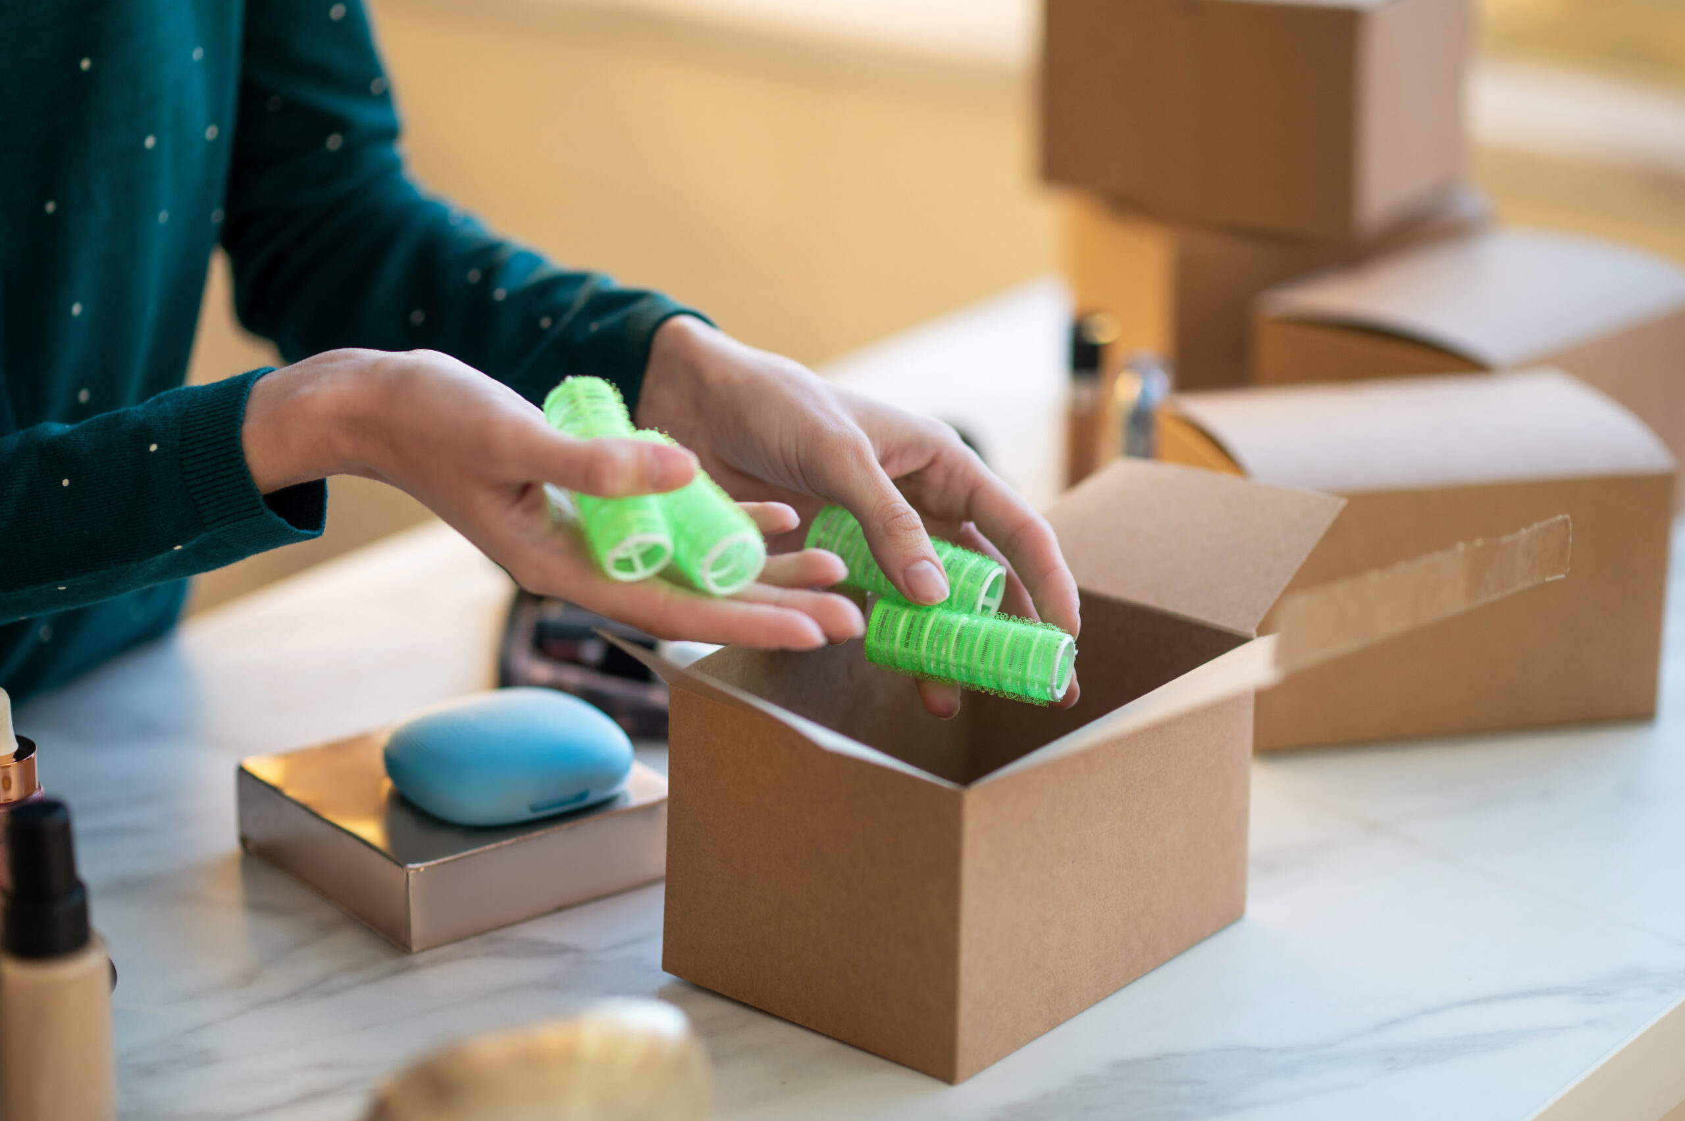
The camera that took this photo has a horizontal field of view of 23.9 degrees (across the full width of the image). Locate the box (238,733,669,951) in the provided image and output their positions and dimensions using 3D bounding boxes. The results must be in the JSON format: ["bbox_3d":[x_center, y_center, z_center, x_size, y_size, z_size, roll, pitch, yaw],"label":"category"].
[{"bbox_3d":[-0.129,0.088,1.356,0.112,0.030,0.105,-15,26,-36],"label":"box"}]

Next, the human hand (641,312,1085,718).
[{"bbox_3d":[0.010,-0.015,1.275,0.163,0.073,0.083,38,19,13],"label":"human hand"}]

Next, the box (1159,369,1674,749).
[{"bbox_3d":[0.215,-0.004,1.516,0.160,0.104,0.117,-4,21,-13],"label":"box"}]

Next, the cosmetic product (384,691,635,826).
[{"bbox_3d":[-0.111,0.063,1.333,0.082,0.033,0.066,-11,24,-30],"label":"cosmetic product"}]

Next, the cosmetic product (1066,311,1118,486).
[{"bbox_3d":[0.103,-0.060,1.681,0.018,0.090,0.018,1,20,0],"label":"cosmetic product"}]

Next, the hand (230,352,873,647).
[{"bbox_3d":[-0.085,-0.019,1.197,0.193,0.056,0.084,17,31,12],"label":"hand"}]

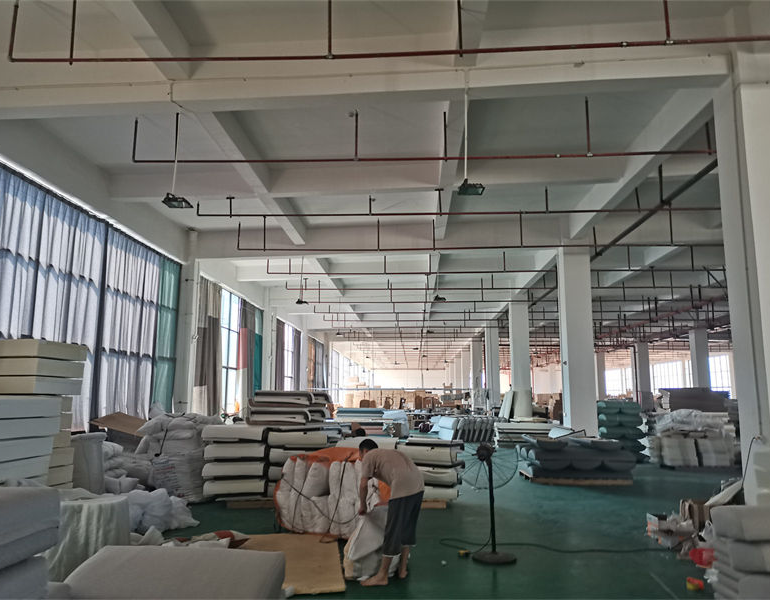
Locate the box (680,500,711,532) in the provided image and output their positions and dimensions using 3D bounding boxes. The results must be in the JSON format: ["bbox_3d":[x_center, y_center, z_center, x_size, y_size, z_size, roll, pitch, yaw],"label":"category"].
[{"bbox_3d":[3.588,2.498,6.966,0.300,0.400,0.300,-1,-9,3],"label":"box"}]

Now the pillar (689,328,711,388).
[{"bbox_3d":[13.771,3.484,26.123,0.530,4.680,0.530,0,-9,3],"label":"pillar"}]

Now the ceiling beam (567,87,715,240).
[{"bbox_3d":[3.947,-2.072,9.708,0.220,0.530,6.490,0,-9,3],"label":"ceiling beam"}]

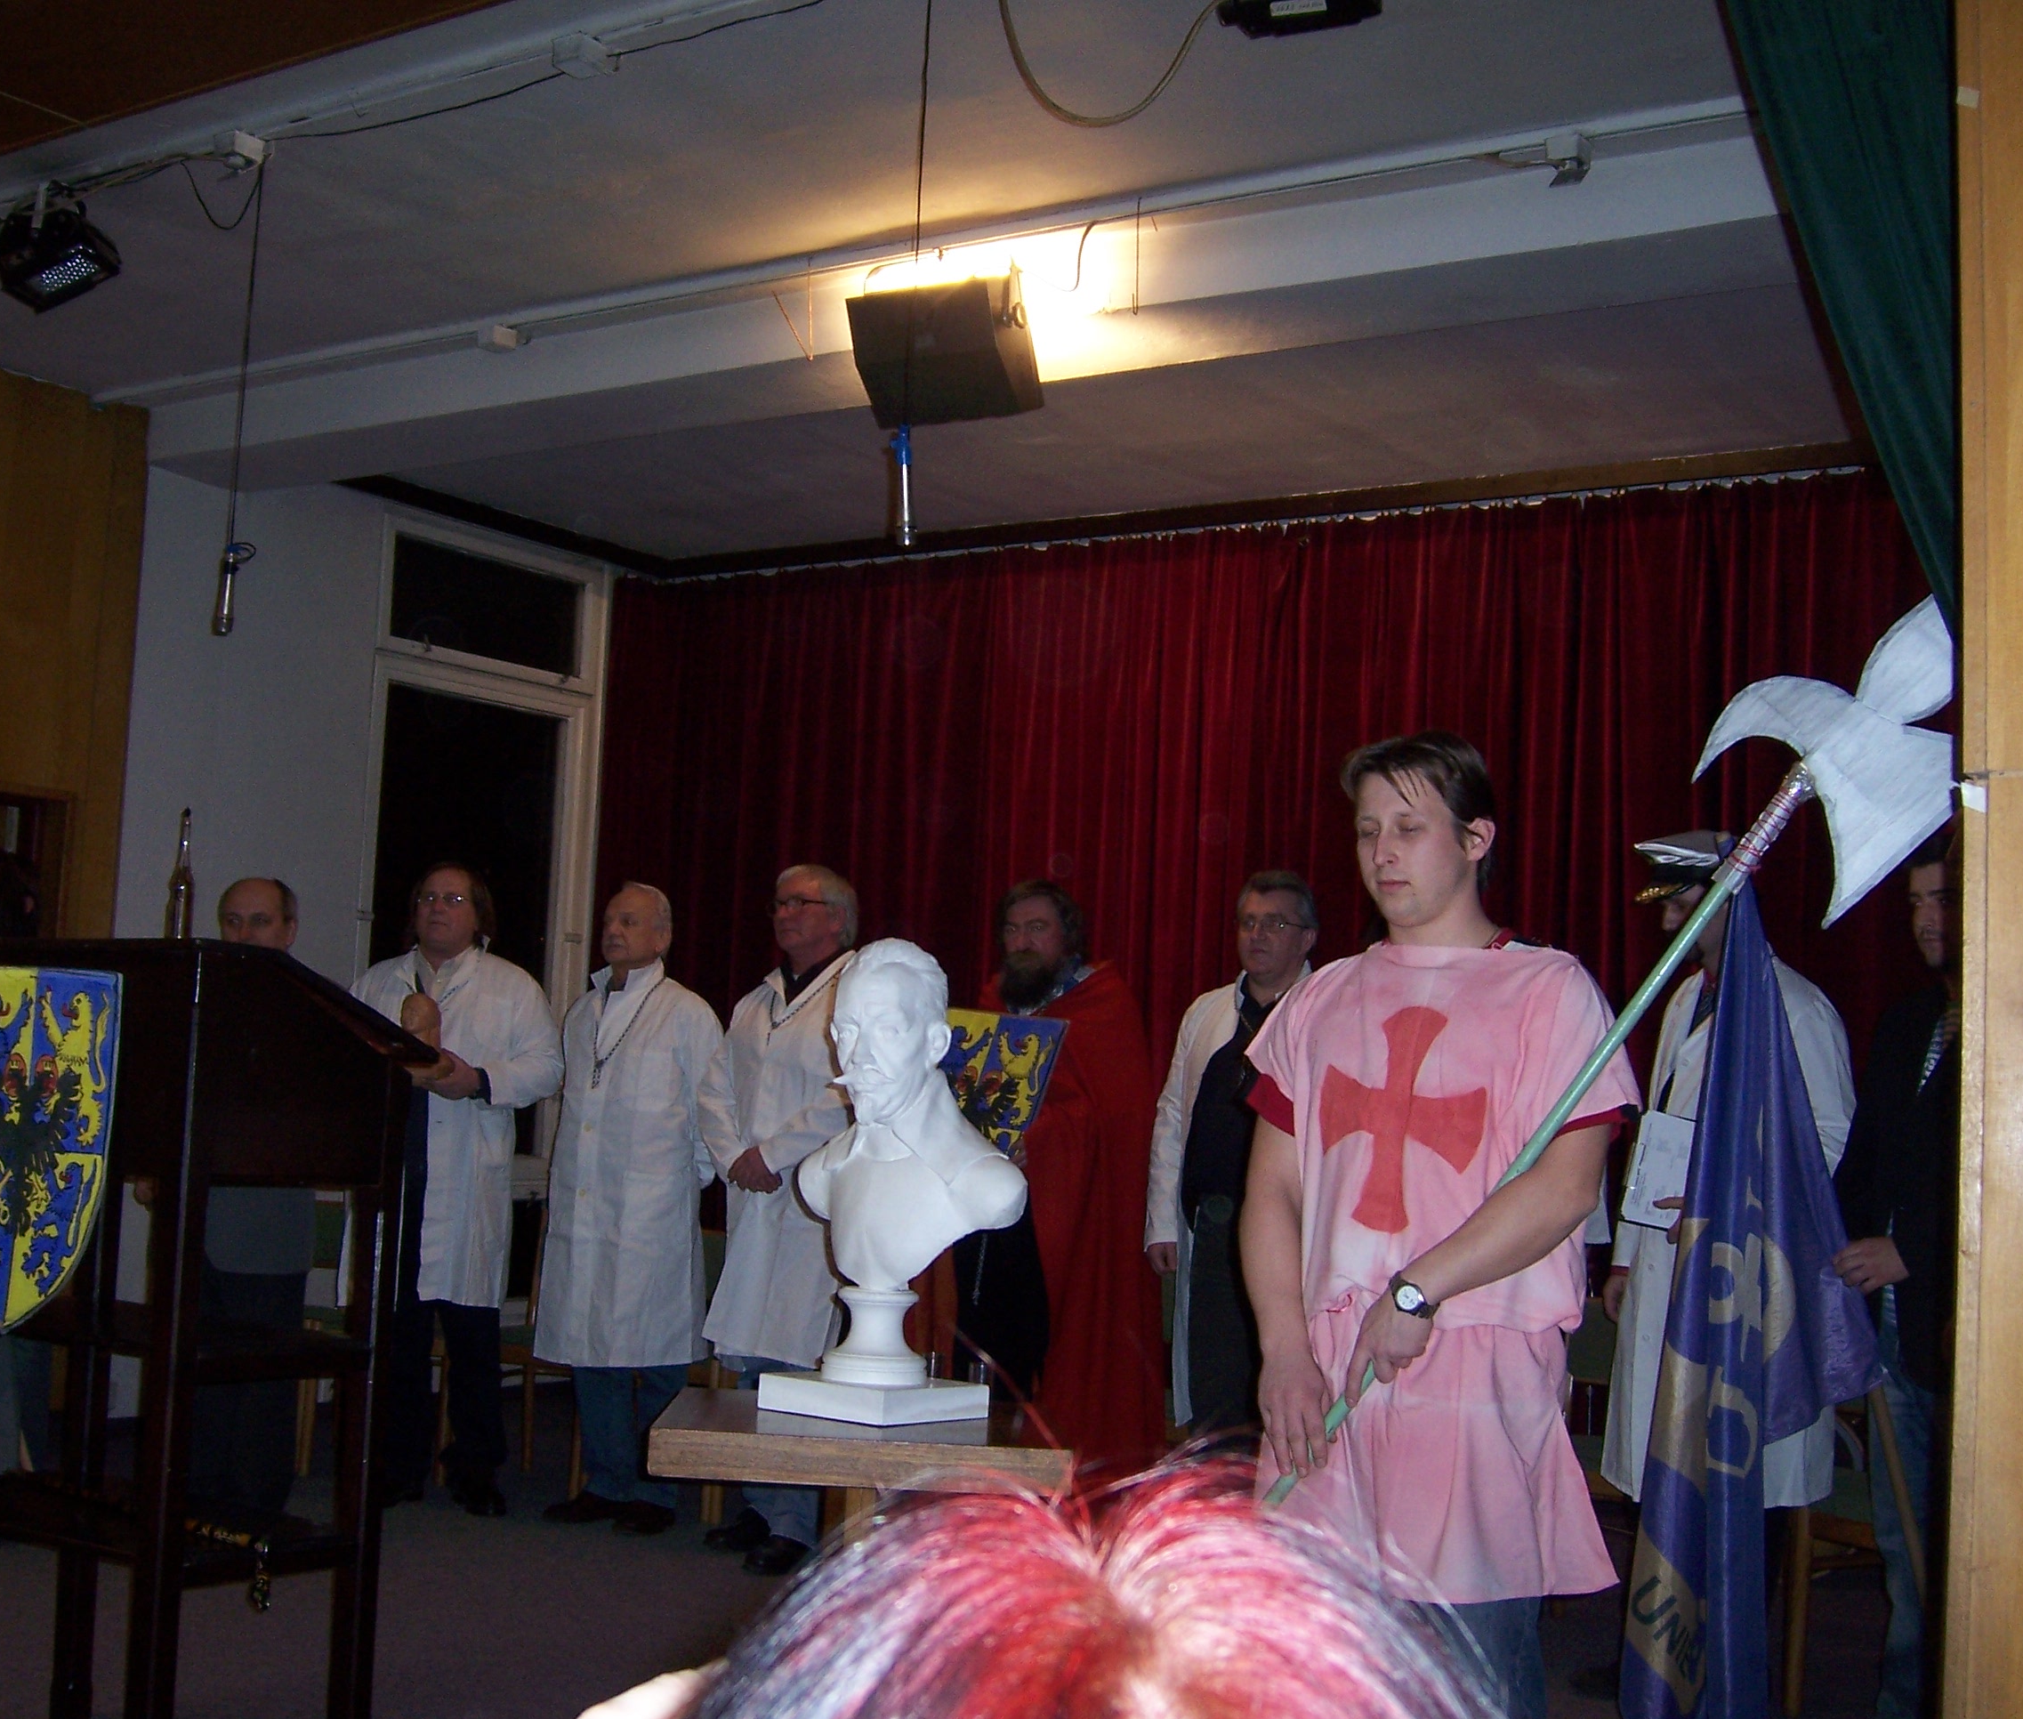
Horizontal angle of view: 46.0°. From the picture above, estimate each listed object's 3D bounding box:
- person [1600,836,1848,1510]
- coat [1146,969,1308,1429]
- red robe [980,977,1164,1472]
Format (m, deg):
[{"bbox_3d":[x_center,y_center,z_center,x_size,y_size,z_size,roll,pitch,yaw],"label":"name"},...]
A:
[{"bbox_3d":[1.521,0.868,5.120,0.440,1.840,0.550,6,-6,-40],"label":"person"},{"bbox_3d":[0.593,0.763,5.350,0.580,1.050,0.360,0,-5,32],"label":"coat"},{"bbox_3d":[0.064,0.968,5.715,0.620,1.420,0.420,0,-5,32],"label":"red robe"}]

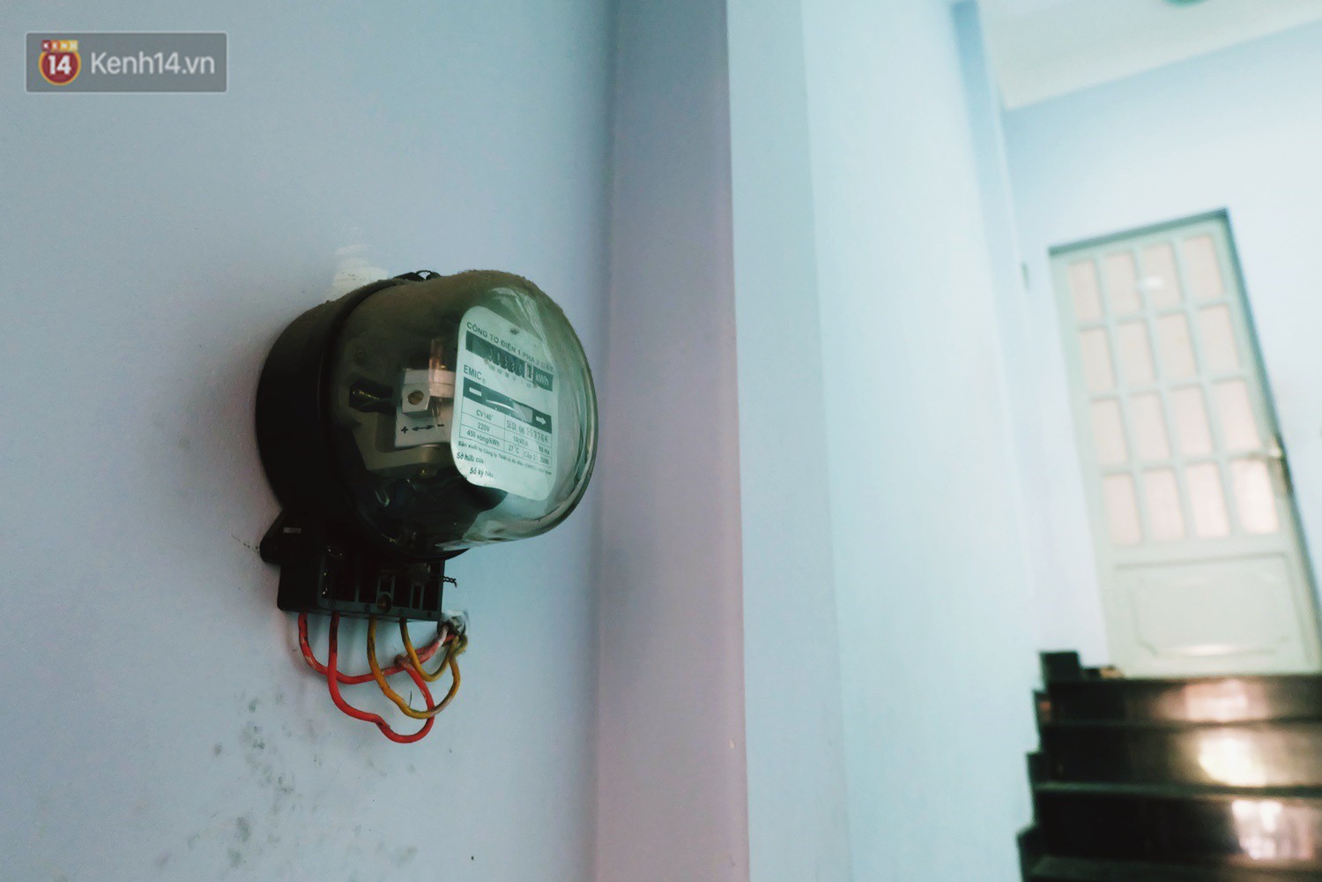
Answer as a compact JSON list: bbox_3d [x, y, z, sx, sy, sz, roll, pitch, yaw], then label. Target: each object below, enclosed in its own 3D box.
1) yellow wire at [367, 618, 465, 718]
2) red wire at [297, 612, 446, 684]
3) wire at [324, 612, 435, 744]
[{"bbox_3d":[-0.135,0.128,0.491,0.025,0.053,0.073,-11,-21,32],"label":"yellow wire"},{"bbox_3d":[-0.153,0.114,0.477,0.017,0.036,0.102,-11,-21,32],"label":"red wire"},{"bbox_3d":[-0.147,0.128,0.471,0.023,0.066,0.075,-11,-21,32],"label":"wire"}]

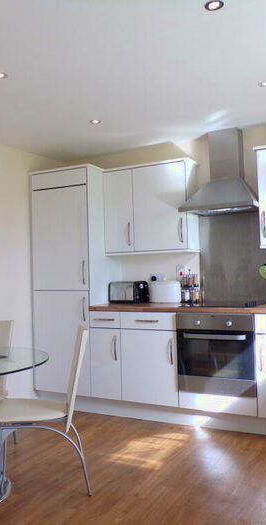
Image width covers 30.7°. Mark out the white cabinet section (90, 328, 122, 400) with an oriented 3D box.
[{"bbox_3d":[-0.087,0.845,4.272,0.302,0.581,0.570,-2,-3,29],"label":"white cabinet section"}]

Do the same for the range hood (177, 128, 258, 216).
[{"bbox_3d":[0.740,-0.767,3.998,0.600,0.720,0.490,-2,-2,27],"label":"range hood"}]

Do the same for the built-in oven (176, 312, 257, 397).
[{"bbox_3d":[0.738,0.682,3.809,0.600,0.590,0.540,-2,-2,29],"label":"built-in oven"}]

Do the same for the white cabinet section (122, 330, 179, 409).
[{"bbox_3d":[0.265,0.829,4.077,0.503,0.581,0.570,-2,-3,29],"label":"white cabinet section"}]

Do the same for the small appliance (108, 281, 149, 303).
[{"bbox_3d":[-0.036,0.276,4.436,0.290,0.200,0.260,-2,-2,27],"label":"small appliance"}]

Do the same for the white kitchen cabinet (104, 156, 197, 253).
[{"bbox_3d":[0.167,-0.467,4.372,0.800,0.780,0.330,-2,-2,27],"label":"white kitchen cabinet"}]

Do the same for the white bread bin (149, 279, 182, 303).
[{"bbox_3d":[0.236,0.267,4.289,0.330,0.187,0.195,-2,-2,28],"label":"white bread bin"}]

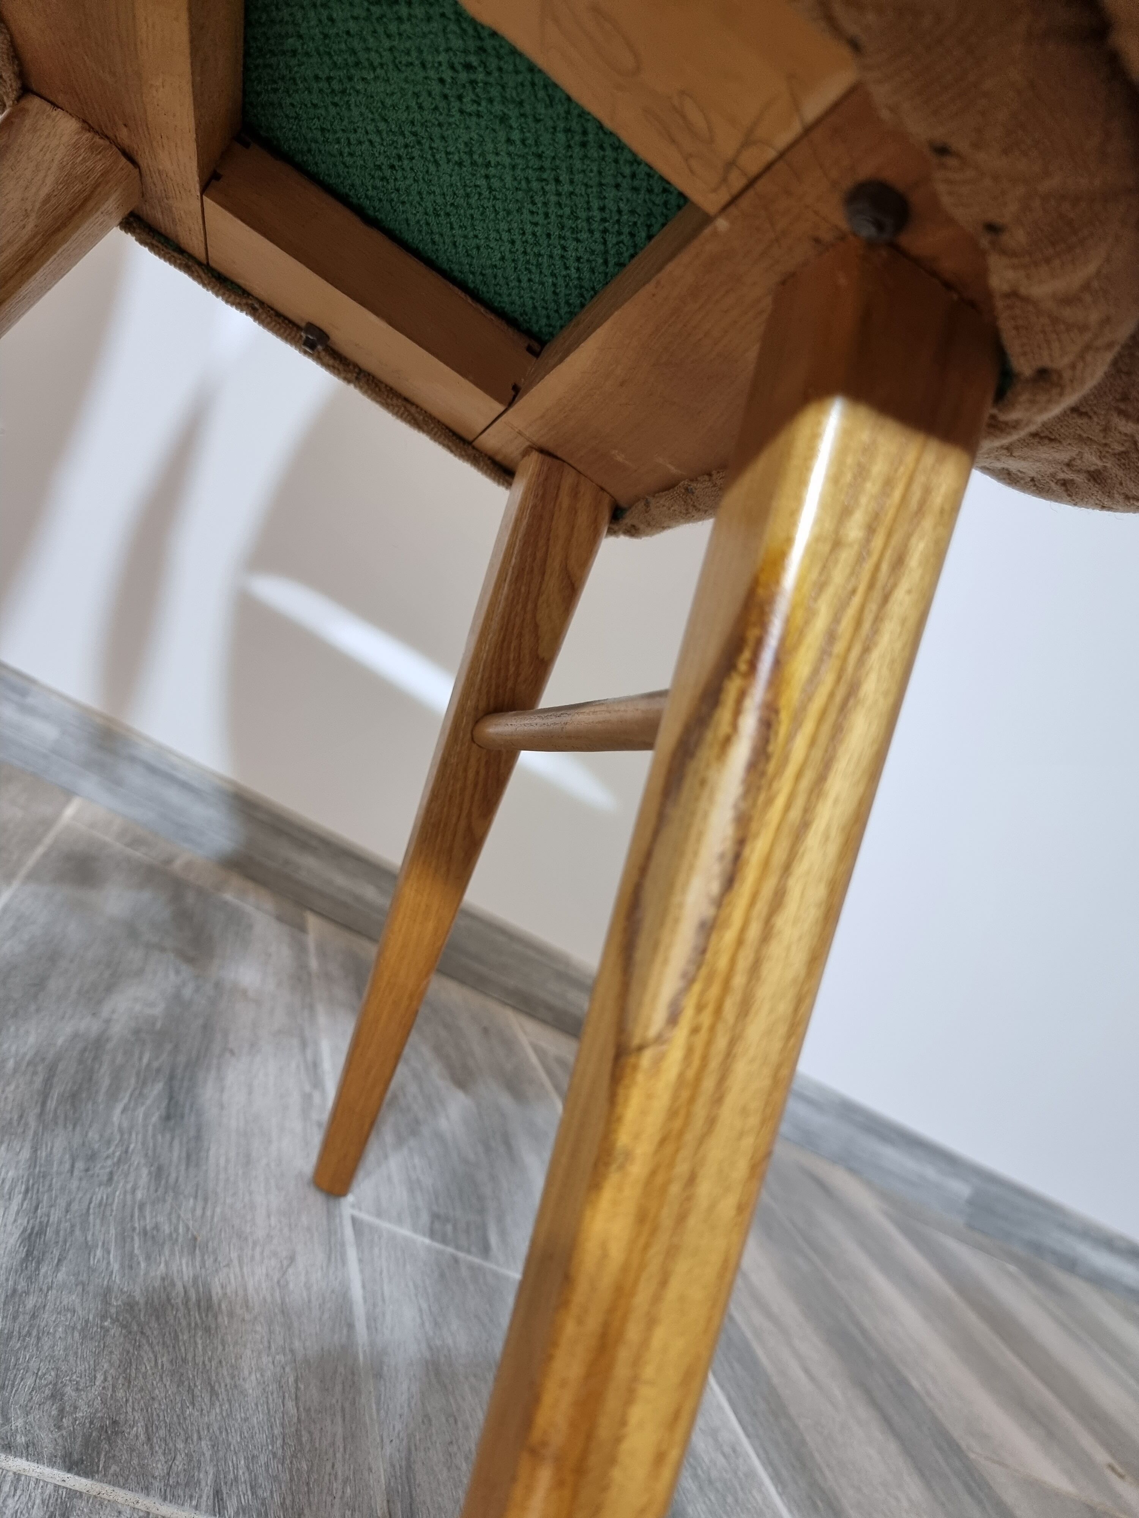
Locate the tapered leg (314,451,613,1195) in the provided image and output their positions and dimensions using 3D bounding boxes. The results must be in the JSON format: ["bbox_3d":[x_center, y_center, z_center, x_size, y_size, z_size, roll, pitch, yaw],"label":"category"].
[{"bbox_3d":[-0.066,0.050,0.541,0.044,0.398,0.042,16,10,-18],"label":"tapered leg"}]

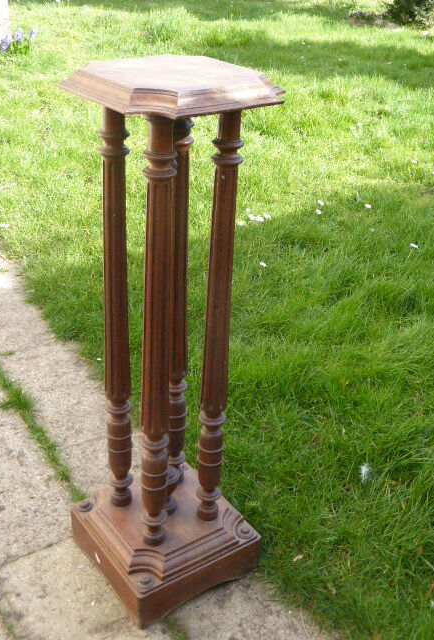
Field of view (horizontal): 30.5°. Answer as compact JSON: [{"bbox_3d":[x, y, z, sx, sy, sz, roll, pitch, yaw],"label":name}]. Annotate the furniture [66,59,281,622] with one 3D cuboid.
[{"bbox_3d":[-0.097,0.064,1.582,0.320,1.090,0.320,-18,35,-33],"label":"furniture"}]

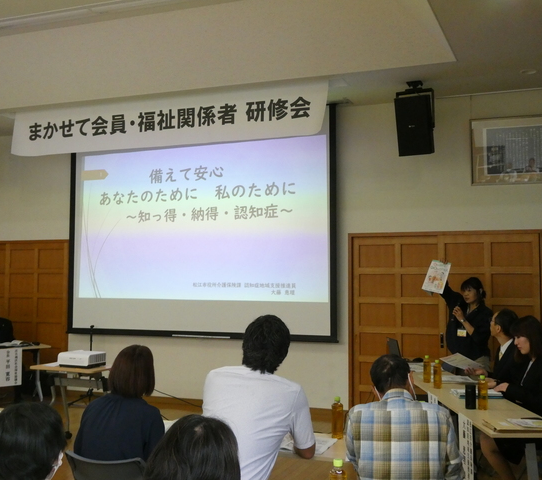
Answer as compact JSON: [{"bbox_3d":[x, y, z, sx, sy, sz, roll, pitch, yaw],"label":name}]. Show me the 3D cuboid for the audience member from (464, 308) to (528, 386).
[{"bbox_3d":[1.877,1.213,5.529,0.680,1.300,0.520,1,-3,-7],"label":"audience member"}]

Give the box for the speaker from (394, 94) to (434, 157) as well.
[{"bbox_3d":[1.397,-1.104,6.620,0.310,0.545,0.260,-1,12,23],"label":"speaker"}]

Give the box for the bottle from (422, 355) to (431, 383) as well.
[{"bbox_3d":[1.258,1.043,5.540,0.063,0.215,0.063,-1,-4,11],"label":"bottle"}]

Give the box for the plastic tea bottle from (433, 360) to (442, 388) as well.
[{"bbox_3d":[1.268,1.025,5.232,0.063,0.215,0.063,-1,-4,11],"label":"plastic tea bottle"}]

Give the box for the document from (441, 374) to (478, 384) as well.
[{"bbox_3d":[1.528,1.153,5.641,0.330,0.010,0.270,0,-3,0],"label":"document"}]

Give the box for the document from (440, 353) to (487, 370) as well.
[{"bbox_3d":[1.532,0.979,5.470,0.210,0.015,0.297,-7,16,-31],"label":"document"}]

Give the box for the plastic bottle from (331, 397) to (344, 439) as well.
[{"bbox_3d":[0.353,0.942,3.638,0.061,0.213,0.061,-1,-4,21],"label":"plastic bottle"}]

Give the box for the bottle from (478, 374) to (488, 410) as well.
[{"bbox_3d":[1.377,0.992,4.450,0.061,0.213,0.061,-1,-4,21],"label":"bottle"}]

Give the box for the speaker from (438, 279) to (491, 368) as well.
[{"bbox_3d":[1.758,1.089,6.146,0.520,1.600,0.400,-2,-4,36],"label":"speaker"}]

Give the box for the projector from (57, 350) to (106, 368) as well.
[{"bbox_3d":[-1.812,1.148,6.592,0.370,0.137,0.250,-2,-4,28],"label":"projector"}]

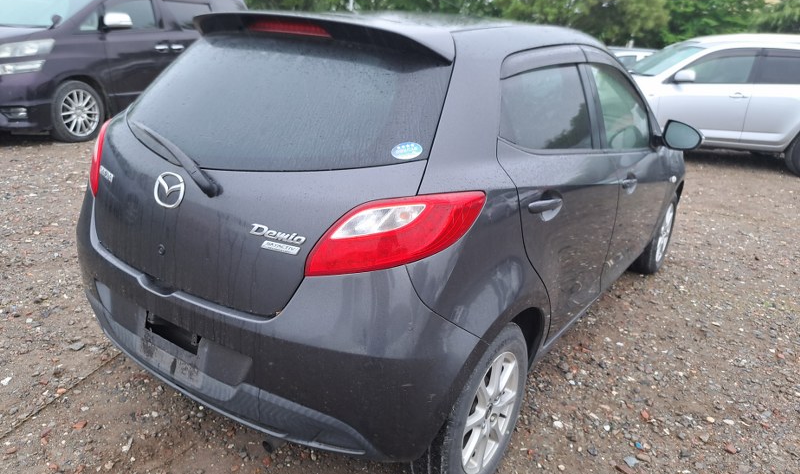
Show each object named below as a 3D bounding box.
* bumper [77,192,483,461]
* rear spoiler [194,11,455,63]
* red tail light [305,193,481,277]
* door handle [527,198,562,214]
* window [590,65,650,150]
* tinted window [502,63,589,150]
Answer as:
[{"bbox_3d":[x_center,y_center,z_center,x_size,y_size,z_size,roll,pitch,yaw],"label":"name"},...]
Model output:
[{"bbox_3d":[-0.574,0.203,1.779,1.670,0.610,0.450,16,23,32],"label":"bumper"},{"bbox_3d":[-0.319,-0.657,1.797,1.130,0.125,0.250,16,23,32],"label":"rear spoiler"},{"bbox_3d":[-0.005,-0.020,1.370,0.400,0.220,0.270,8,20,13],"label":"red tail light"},{"bbox_3d":[0.420,-0.090,1.597,0.050,0.045,0.210,16,23,32],"label":"door handle"},{"bbox_3d":[1.054,-0.591,2.613,0.060,0.420,0.920,-4,12,37],"label":"window"},{"bbox_3d":[0.506,-0.408,1.857,0.050,0.330,0.760,-4,12,37],"label":"tinted window"}]

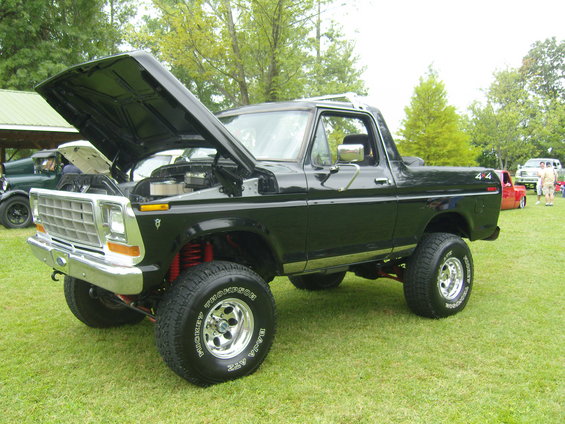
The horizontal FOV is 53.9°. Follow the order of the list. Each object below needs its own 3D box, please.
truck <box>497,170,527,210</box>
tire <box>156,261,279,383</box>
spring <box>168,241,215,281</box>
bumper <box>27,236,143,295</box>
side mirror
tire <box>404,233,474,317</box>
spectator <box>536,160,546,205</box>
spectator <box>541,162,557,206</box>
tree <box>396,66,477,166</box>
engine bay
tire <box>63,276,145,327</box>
[{"bbox_3d":[7.185,-0.822,20.323,1.700,1.400,4.700,5,6,44],"label":"truck"},{"bbox_3d":[-0.445,0.769,3.870,0.825,0.825,0.305,-4,6,-40],"label":"tire"},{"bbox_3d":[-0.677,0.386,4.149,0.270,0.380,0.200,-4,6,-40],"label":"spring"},{"bbox_3d":[-1.527,0.362,4.084,0.230,0.190,1.930,-4,6,-40],"label":"bumper"},{"bbox_3d":[0.518,-0.447,4.236,0.210,0.135,0.090,4,6,38],"label":"side mirror"},{"bbox_3d":[1.581,0.641,5.588,0.825,0.825,0.305,-4,6,-40],"label":"tire"},{"bbox_3d":[10.884,-1.214,23.300,0.550,1.740,0.380,2,5,24],"label":"spectator"},{"bbox_3d":[10.706,-1.129,22.300,0.600,1.730,0.380,1,5,6],"label":"spectator"},{"bbox_3d":[10.611,-5.697,38.000,5.300,8.296,5.300,2,5,16],"label":"tree"},{"bbox_3d":[-1.089,-0.049,4.419,1.050,0.500,1.500,-4,6,-40],"label":"engine bay"},{"bbox_3d":[-1.589,0.653,5.221,0.825,0.825,0.305,-4,6,-40],"label":"tire"}]

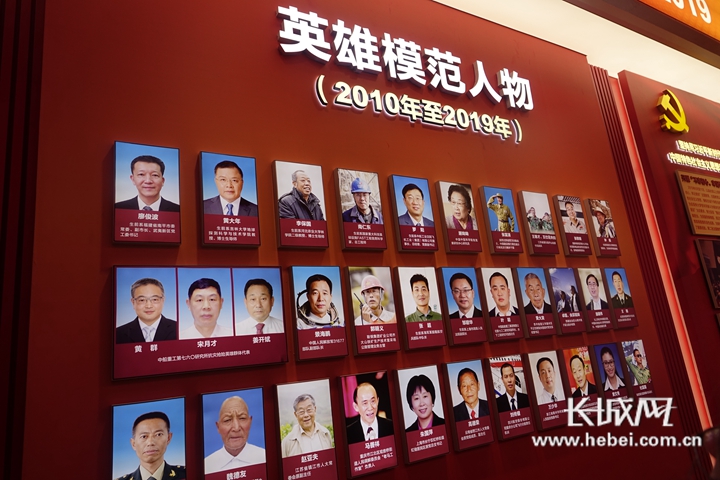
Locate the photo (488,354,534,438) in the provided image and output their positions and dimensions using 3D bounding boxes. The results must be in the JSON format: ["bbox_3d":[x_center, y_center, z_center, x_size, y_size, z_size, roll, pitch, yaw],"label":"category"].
[{"bbox_3d":[0.979,1.014,3.122,0.286,0.490,0.036,2,-16,-30],"label":"photo"}]

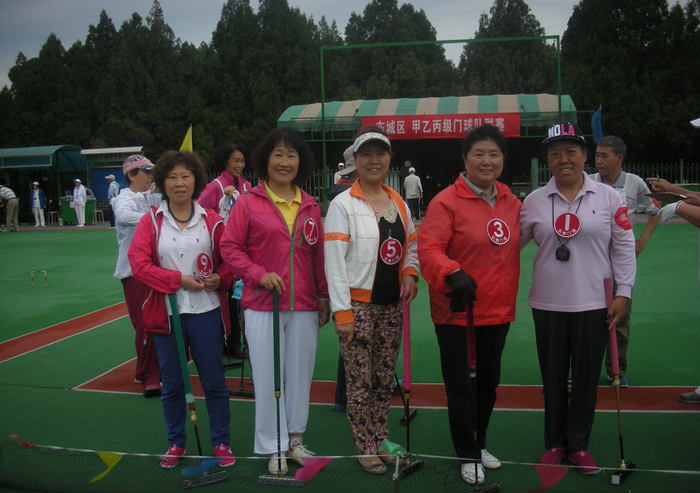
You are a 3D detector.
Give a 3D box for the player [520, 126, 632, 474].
[{"bbox_3d":[1.055,0.236,3.297,0.540,1.602,0.340,0,6,19],"label":"player"}]

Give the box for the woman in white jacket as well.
[{"bbox_3d":[0.103,0.257,3.407,0.470,1.640,0.360,-3,6,-17],"label":"woman in white jacket"}]

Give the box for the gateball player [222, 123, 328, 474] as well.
[{"bbox_3d":[-0.371,0.254,3.423,0.500,1.624,0.340,-3,6,-19],"label":"gateball player"}]

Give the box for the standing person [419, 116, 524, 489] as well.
[{"bbox_3d":[0.556,0.261,3.294,0.500,1.640,0.420,-2,5,-3],"label":"standing person"}]

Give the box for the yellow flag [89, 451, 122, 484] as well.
[{"bbox_3d":[-1.073,0.970,3.120,0.145,0.150,0.040,0,5,13],"label":"yellow flag"}]

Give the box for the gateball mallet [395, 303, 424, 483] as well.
[{"bbox_3d":[0.269,0.655,3.317,0.060,0.810,0.220,3,7,39],"label":"gateball mallet"}]

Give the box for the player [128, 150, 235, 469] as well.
[{"bbox_3d":[-0.810,0.304,3.497,0.500,1.536,0.340,-2,5,-7],"label":"player"}]

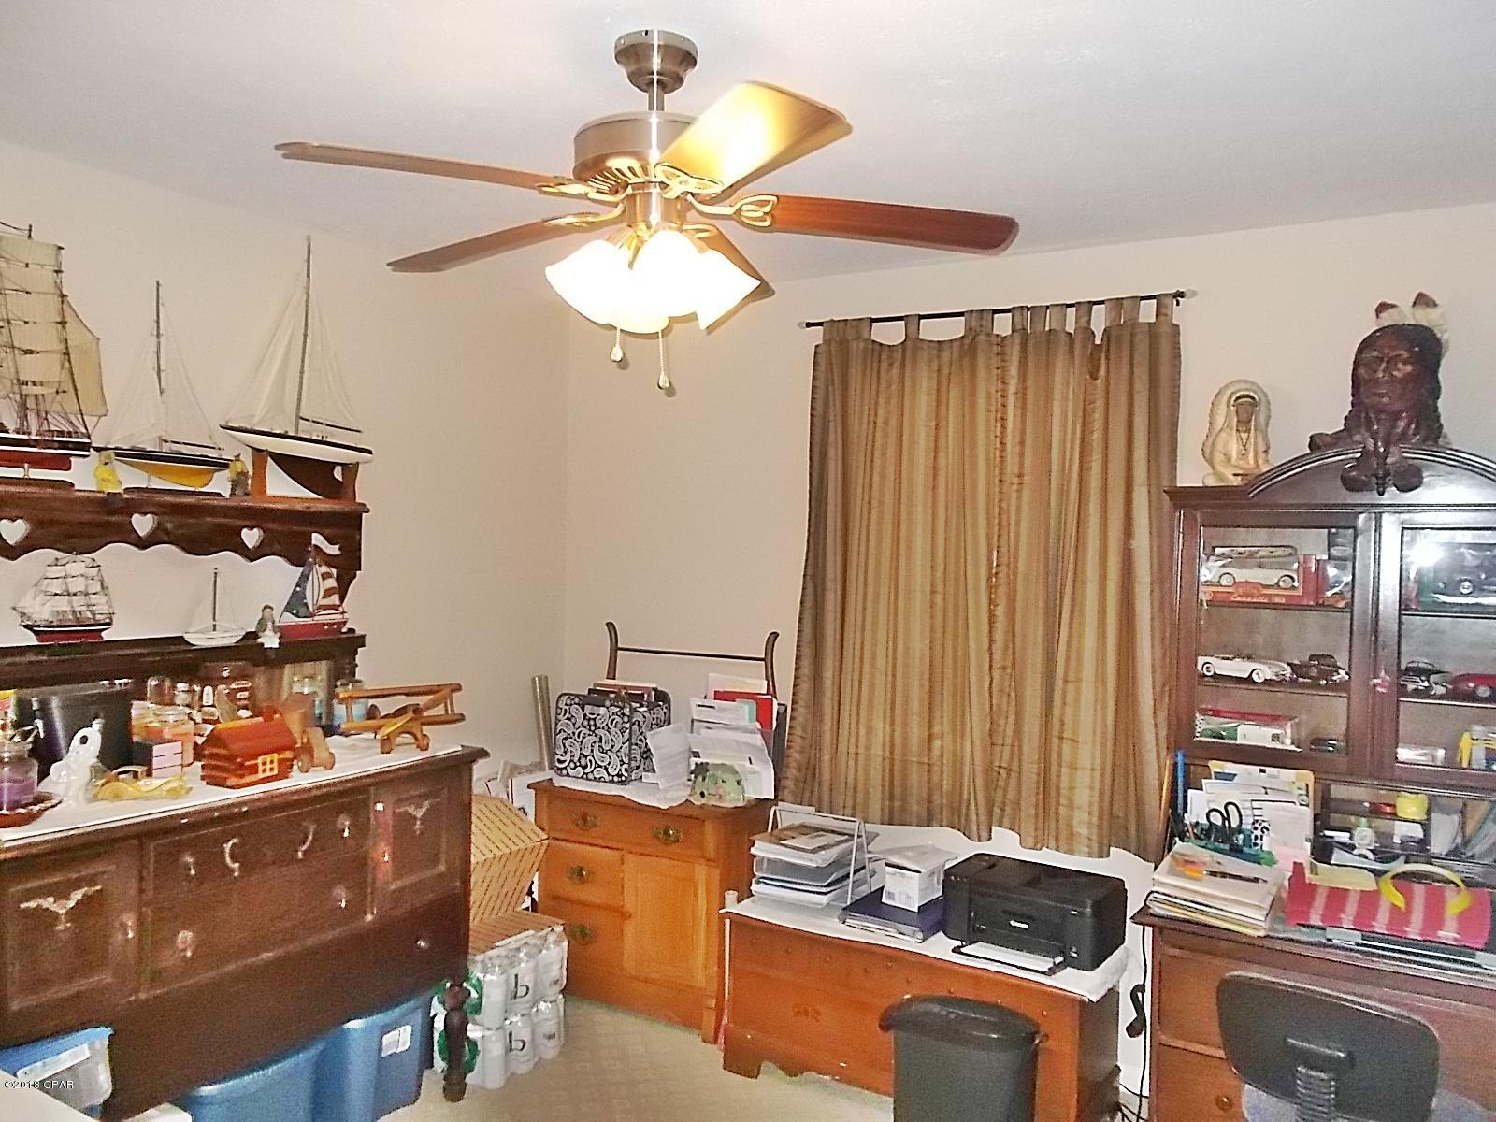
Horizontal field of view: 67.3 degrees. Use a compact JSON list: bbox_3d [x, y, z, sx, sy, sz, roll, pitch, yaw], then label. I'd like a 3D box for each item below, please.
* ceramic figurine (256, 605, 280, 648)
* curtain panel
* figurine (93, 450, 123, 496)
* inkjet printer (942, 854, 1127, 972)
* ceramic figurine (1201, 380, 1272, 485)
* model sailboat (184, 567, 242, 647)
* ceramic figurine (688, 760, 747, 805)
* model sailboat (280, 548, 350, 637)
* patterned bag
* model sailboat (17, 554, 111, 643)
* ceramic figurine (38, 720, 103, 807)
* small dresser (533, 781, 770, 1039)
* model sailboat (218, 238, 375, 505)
[{"bbox_3d":[-1.285,0.181,3.002,0.060,0.130,0.058,2,1,31],"label":"ceramic figurine"},{"bbox_3d":[0.673,0.032,3.435,1.228,1.573,0.112,2,2,31],"label":"curtain panel"},{"bbox_3d":[-1.559,-0.211,2.739,0.056,0.120,0.060,2,1,31],"label":"figurine"},{"bbox_3d":[0.786,0.977,3.139,0.435,0.183,0.345,2,1,36],"label":"inkjet printer"},{"bbox_3d":[1.190,-0.308,2.725,0.165,0.270,0.130,2,1,31],"label":"ceramic figurine"},{"bbox_3d":[-1.375,0.124,2.904,0.051,0.203,0.168,2,2,31],"label":"model sailboat"},{"bbox_3d":[-0.093,0.716,3.605,0.157,0.127,0.102,2,2,31],"label":"ceramic figurine"},{"bbox_3d":[-1.237,0.087,3.183,0.055,0.272,0.227,2,1,31],"label":"model sailboat"},{"bbox_3d":[-0.491,0.621,4.050,0.310,0.289,0.254,2,2,31],"label":"patterned bag"},{"bbox_3d":[-1.601,0.093,2.640,0.075,0.222,0.232,2,1,31],"label":"model sailboat"},{"bbox_3d":[-1.540,0.456,2.553,0.117,0.178,0.107,2,2,31],"label":"ceramic figurine"},{"bbox_3d":[-0.314,1.140,3.875,0.797,0.721,0.421,2,2,31],"label":"small dresser"},{"bbox_3d":[-1.276,-0.549,3.222,0.115,0.750,0.505,2,1,31],"label":"model sailboat"}]

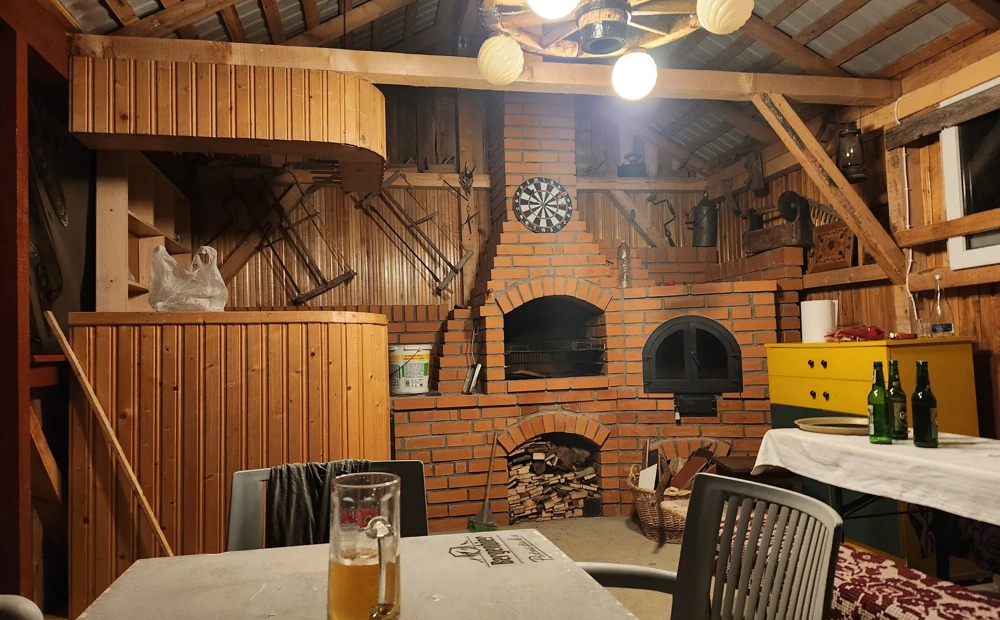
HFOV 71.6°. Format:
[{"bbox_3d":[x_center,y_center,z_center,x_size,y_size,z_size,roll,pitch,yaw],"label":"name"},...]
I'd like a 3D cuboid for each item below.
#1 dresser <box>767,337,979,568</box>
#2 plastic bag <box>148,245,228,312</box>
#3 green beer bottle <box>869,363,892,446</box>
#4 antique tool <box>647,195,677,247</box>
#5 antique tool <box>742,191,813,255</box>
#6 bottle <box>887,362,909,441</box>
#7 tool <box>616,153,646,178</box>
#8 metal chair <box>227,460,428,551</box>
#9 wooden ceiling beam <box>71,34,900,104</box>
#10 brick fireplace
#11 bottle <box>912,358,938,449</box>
[{"bbox_3d":[1.948,0.682,3.700,0.460,1.035,0.990,-1,-3,-11],"label":"dresser"},{"bbox_3d":[-1.357,-0.131,3.020,0.310,0.300,0.180,-1,-3,-11],"label":"plastic bag"},{"bbox_3d":[1.214,0.292,2.219,0.067,0.260,0.067,-1,-3,-11],"label":"green beer bottle"},{"bbox_3d":[1.272,-0.695,5.442,0.215,0.395,0.080,-1,-3,-11],"label":"antique tool"},{"bbox_3d":[1.829,-0.536,4.537,0.160,0.340,0.560,-1,-3,-11],"label":"antique tool"},{"bbox_3d":[1.310,0.293,2.291,0.067,0.260,0.067,-1,-3,-11],"label":"bottle"},{"bbox_3d":[1.030,-1.135,5.427,0.220,0.190,0.110,-1,-3,-11],"label":"tool"},{"bbox_3d":[-0.325,0.755,1.286,0.560,0.840,0.560,-1,-3,-11],"label":"metal chair"},{"bbox_3d":[0.152,-1.133,3.349,3.998,0.100,0.120,-1,-3,-11],"label":"wooden ceiling beam"},{"bbox_3d":[0.399,-0.105,4.625,2.420,2.820,1.260,-1,-3,-11],"label":"brick fireplace"},{"bbox_3d":[1.302,0.285,2.128,0.067,0.260,0.067,-1,-3,-11],"label":"bottle"}]

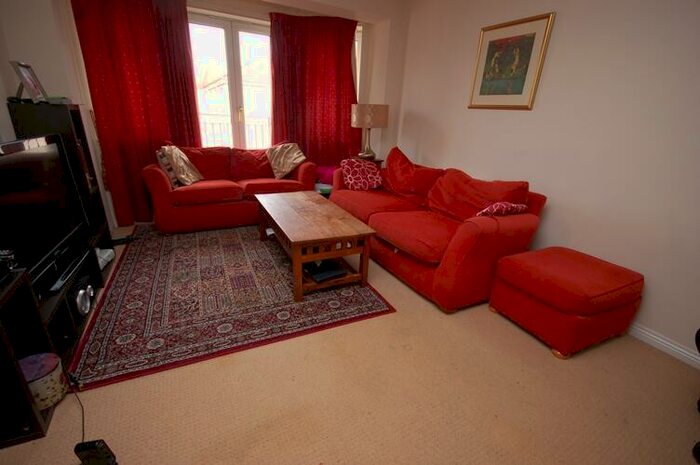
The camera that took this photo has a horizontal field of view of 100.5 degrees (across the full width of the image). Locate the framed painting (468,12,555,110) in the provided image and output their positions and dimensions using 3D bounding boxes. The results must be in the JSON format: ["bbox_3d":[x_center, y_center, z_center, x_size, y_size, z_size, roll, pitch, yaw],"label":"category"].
[{"bbox_3d":[1.250,-1.335,2.354,0.030,0.620,0.620,-8,24,-26],"label":"framed painting"}]

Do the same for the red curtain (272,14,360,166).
[{"bbox_3d":[-0.423,-1.466,3.847,1.100,2.250,0.200,-2,22,-13],"label":"red curtain"}]

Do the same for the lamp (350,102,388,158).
[{"bbox_3d":[0.256,-1.203,3.581,0.420,0.620,0.420,3,21,-1],"label":"lamp"}]

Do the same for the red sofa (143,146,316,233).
[{"bbox_3d":[-1.320,-0.582,3.433,1.660,0.810,0.880,-6,23,-22],"label":"red sofa"}]

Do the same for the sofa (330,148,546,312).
[{"bbox_3d":[0.646,-0.226,2.772,0.940,0.840,1.970,-8,24,-26],"label":"sofa"}]

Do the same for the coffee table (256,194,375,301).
[{"bbox_3d":[-0.379,0.021,2.543,0.620,0.435,1.235,-8,24,-26],"label":"coffee table"}]

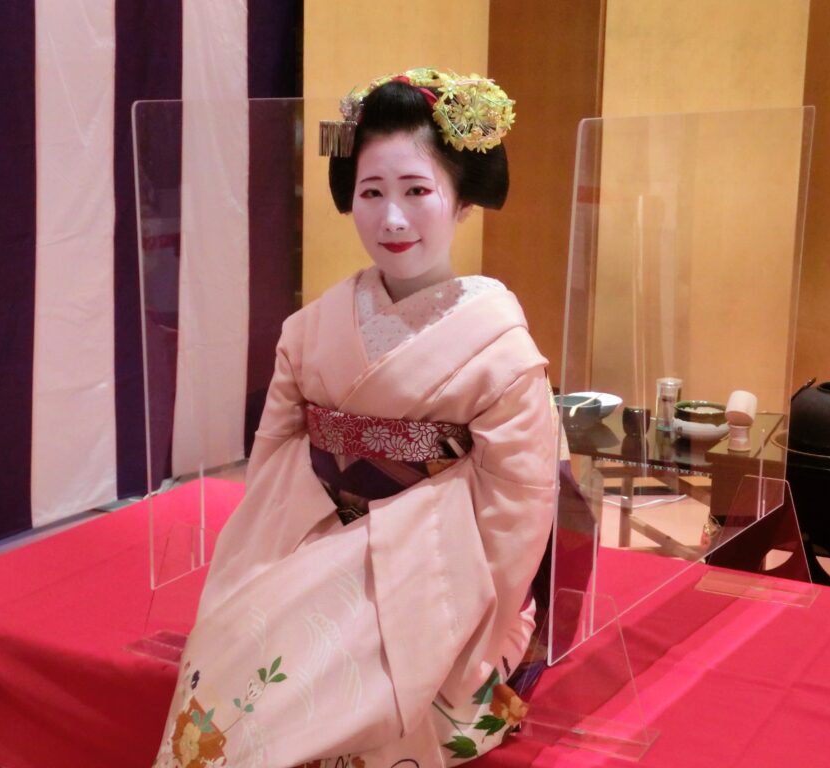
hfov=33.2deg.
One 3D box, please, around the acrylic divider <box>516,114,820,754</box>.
[{"bbox_3d":[0.418,0.013,2.078,0.196,0.824,0.843,9,15,34],"label":"acrylic divider"}]

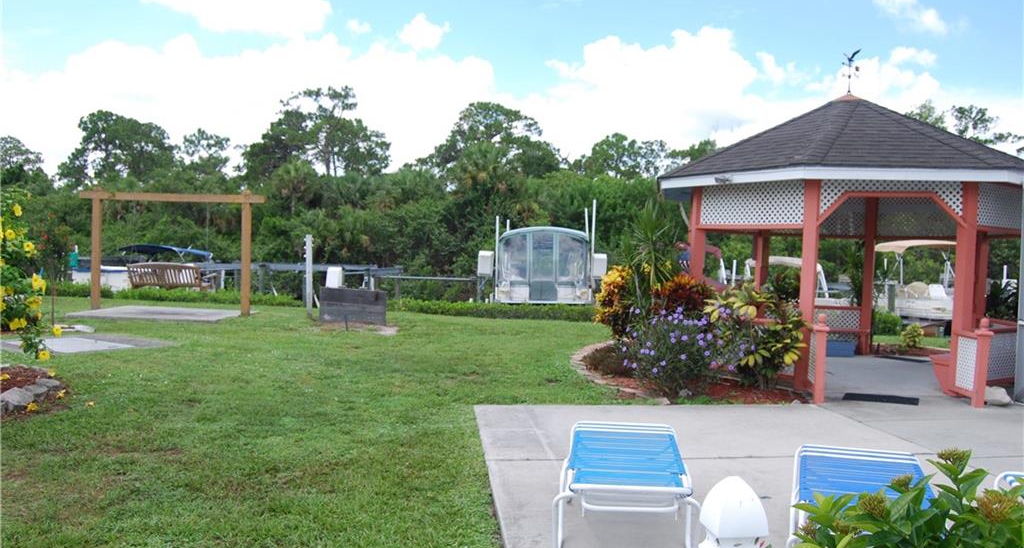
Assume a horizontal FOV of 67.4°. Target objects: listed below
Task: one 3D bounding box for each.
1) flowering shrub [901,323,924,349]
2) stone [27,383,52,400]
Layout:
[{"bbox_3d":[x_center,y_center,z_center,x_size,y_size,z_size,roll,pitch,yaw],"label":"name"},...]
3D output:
[{"bbox_3d":[6.590,1.028,12.643,0.370,0.440,0.370,2,2,11],"label":"flowering shrub"},{"bbox_3d":[-4.522,1.129,7.354,0.250,0.110,0.200,3,3,30],"label":"stone"}]

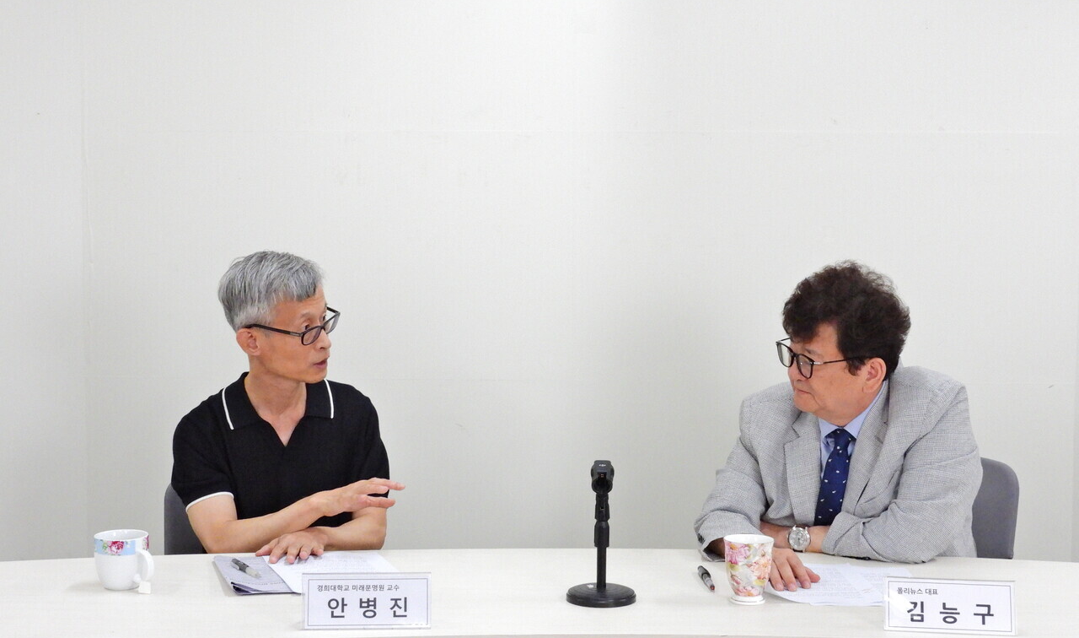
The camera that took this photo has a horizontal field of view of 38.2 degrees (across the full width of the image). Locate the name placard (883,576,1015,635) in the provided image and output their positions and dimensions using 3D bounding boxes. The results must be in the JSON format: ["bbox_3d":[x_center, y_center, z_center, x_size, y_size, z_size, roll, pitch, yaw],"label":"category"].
[{"bbox_3d":[0.632,0.437,2.403,0.197,0.080,0.055,1,3,8],"label":"name placard"}]

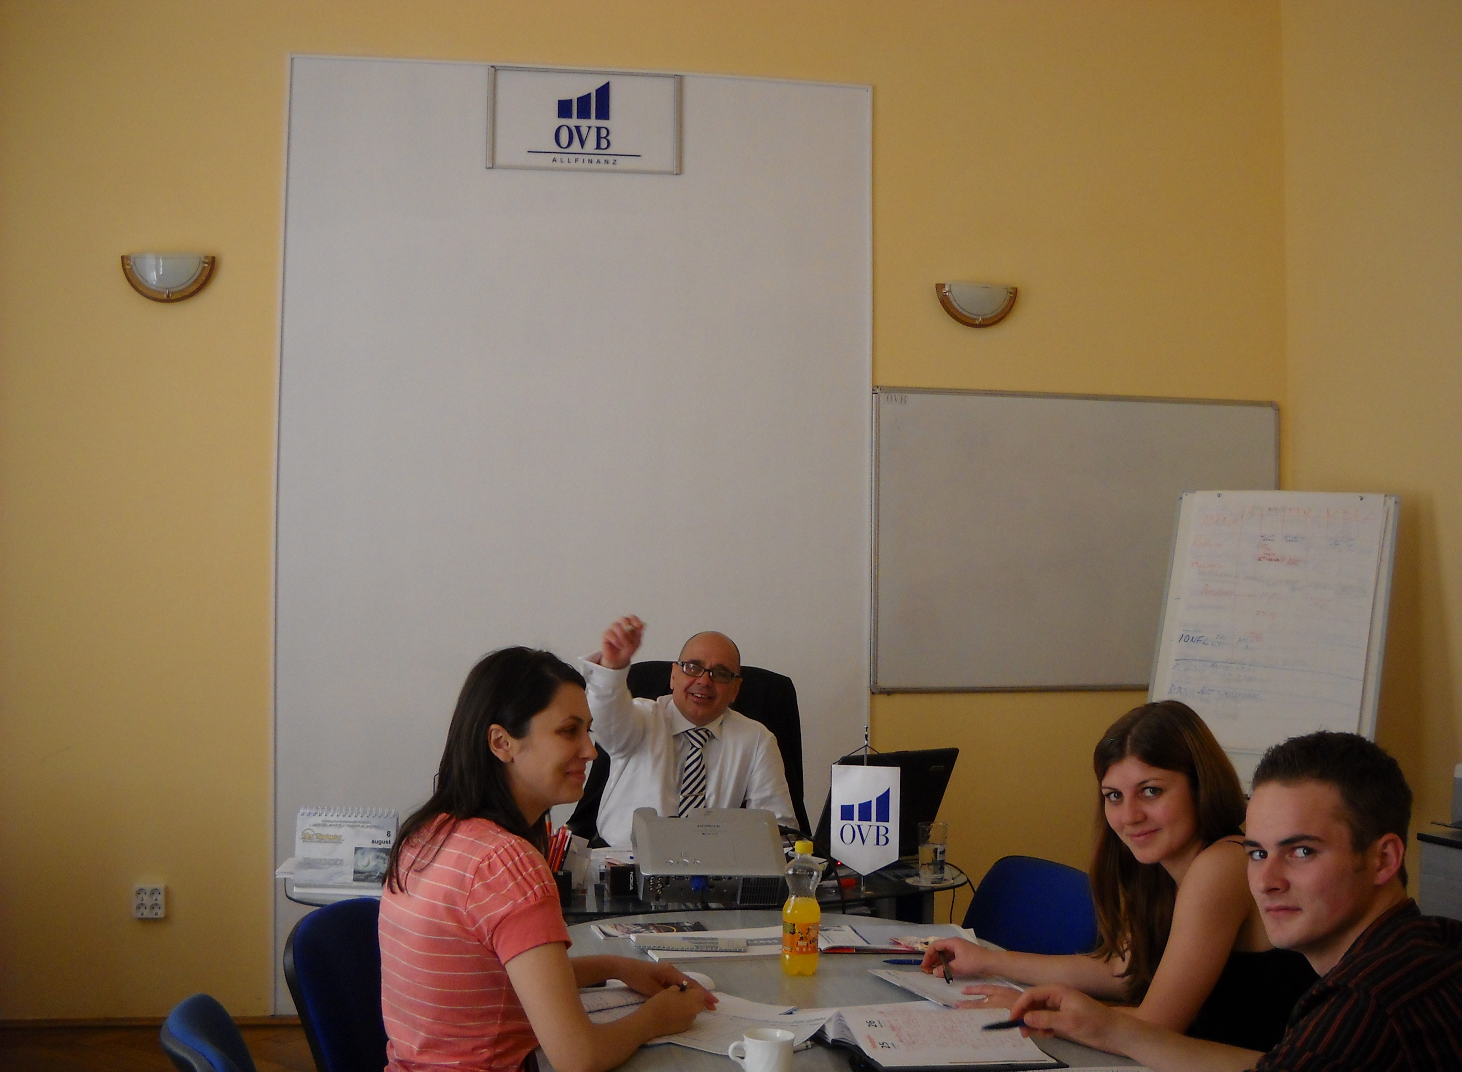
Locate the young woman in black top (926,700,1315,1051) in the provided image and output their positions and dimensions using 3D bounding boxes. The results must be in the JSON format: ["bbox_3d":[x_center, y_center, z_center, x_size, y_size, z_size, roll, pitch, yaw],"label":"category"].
[{"bbox_3d":[0.563,0.846,2.468,0.660,1.220,0.470,0,-2,19],"label":"young woman in black top"}]

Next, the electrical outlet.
[{"bbox_3d":[-1.790,1.126,5.329,0.103,0.106,0.040,1,-2,-10],"label":"electrical outlet"}]

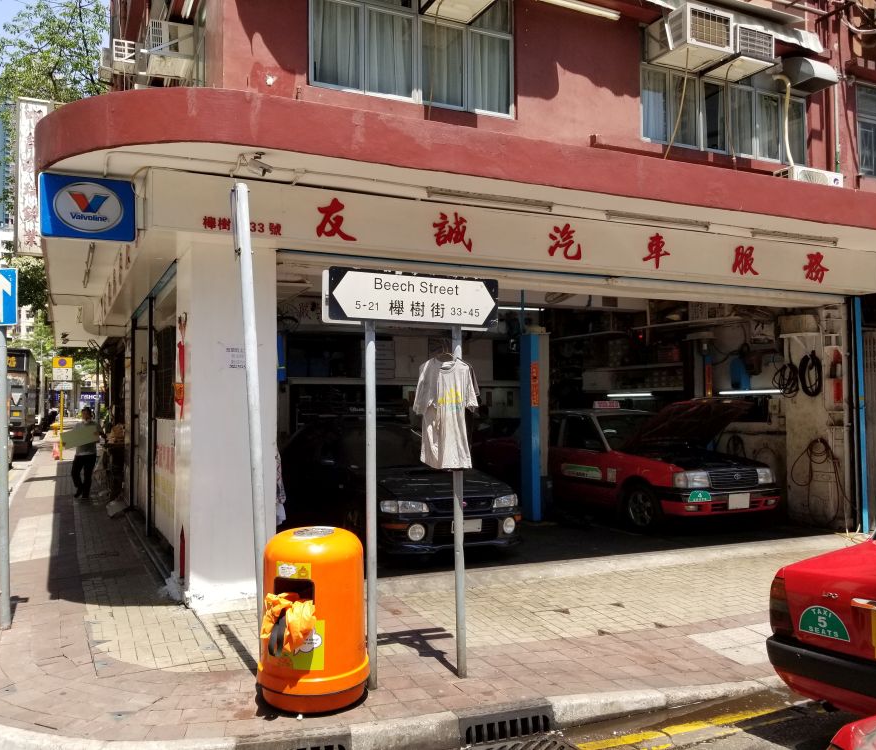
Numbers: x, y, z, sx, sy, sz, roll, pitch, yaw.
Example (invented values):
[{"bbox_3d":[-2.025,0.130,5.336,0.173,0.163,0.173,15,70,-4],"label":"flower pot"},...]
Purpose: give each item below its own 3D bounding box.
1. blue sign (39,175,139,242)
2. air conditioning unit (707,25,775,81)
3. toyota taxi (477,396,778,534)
[{"bbox_3d":[-2.493,-1.172,5.355,0.620,0.455,0.120,1,-3,-23],"label":"blue sign"},{"bbox_3d":[3.279,-3.512,8.281,0.502,0.329,0.563,1,-3,-23],"label":"air conditioning unit"},{"bbox_3d":[2.512,1.190,10.933,1.700,1.620,4.650,1,-3,-27],"label":"toyota taxi"}]

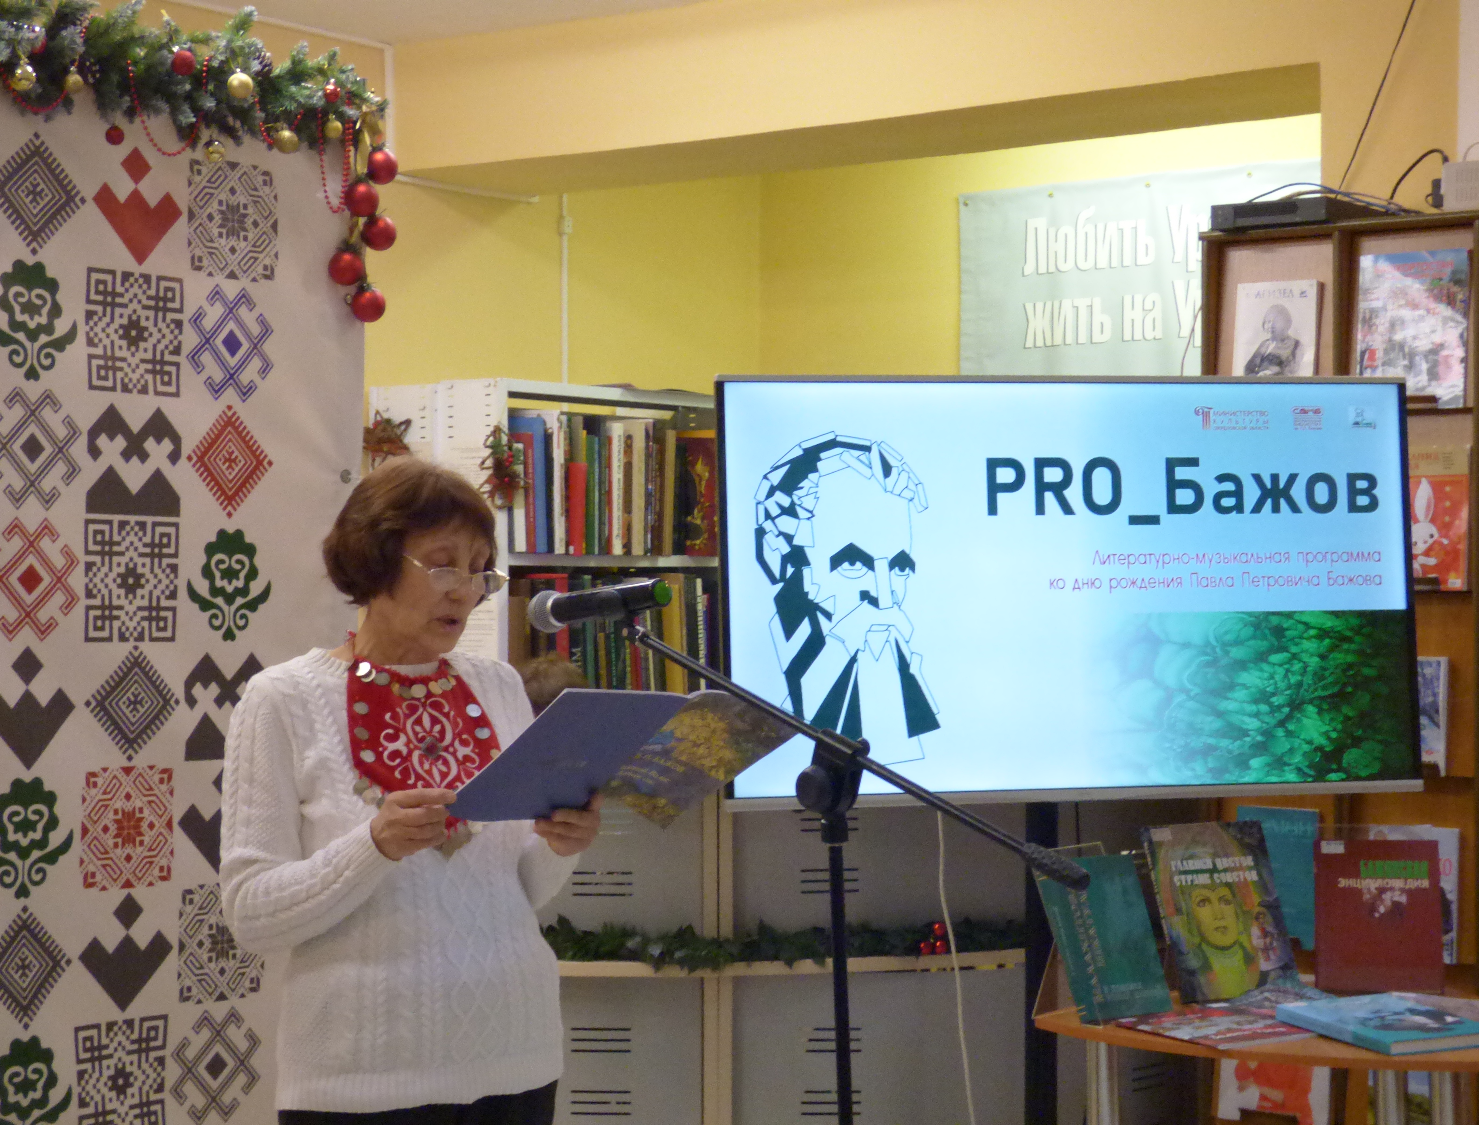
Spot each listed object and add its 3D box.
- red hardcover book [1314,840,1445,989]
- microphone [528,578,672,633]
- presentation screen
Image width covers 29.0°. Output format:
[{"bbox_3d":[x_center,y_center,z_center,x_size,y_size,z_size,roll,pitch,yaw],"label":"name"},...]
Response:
[{"bbox_3d":[1.078,0.601,4.827,0.207,0.267,0.038,0,-24,10],"label":"red hardcover book"},{"bbox_3d":[-0.170,0.050,3.440,0.052,0.052,0.240,0,-7,-42],"label":"microphone"},{"bbox_3d":[0.565,0.045,4.838,1.240,0.715,0.060,-1,-4,-14],"label":"presentation screen"}]

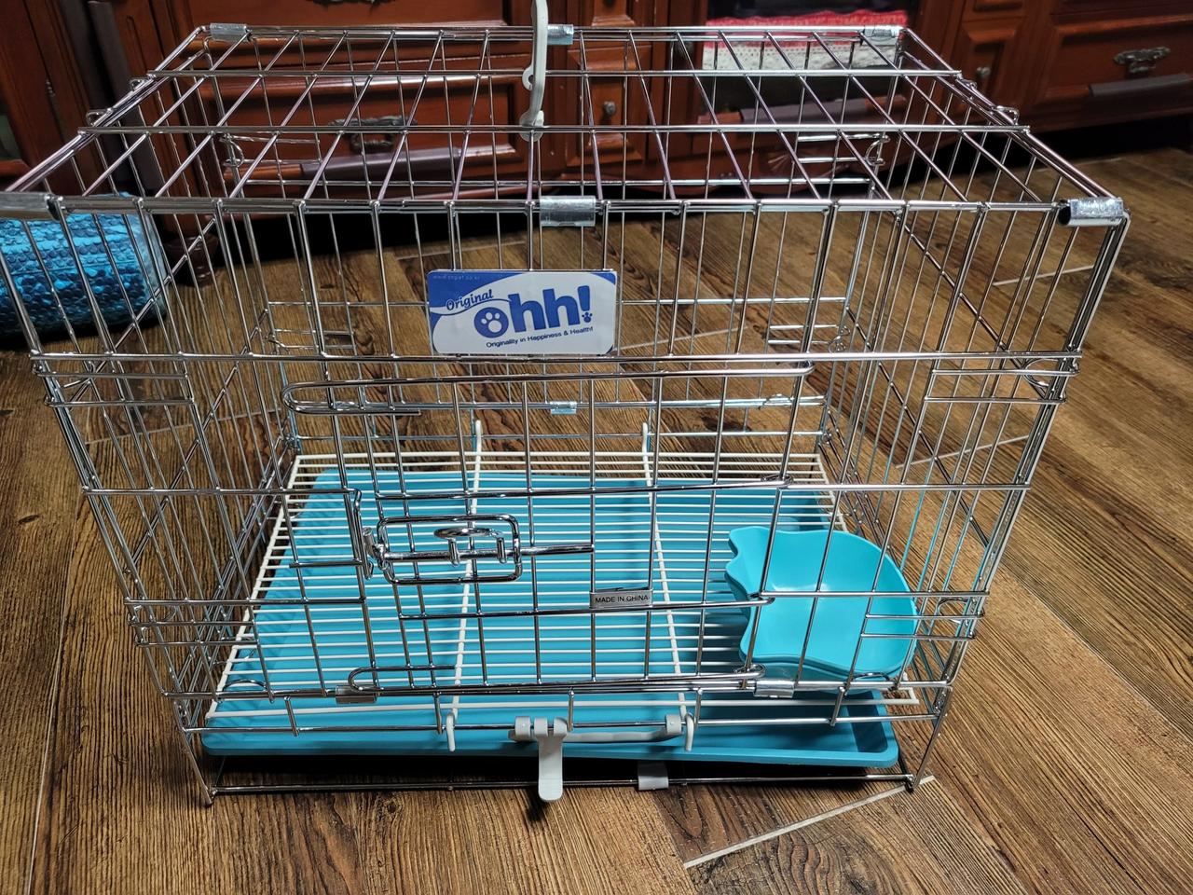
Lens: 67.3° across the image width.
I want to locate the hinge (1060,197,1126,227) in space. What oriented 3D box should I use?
[{"bbox_3d":[0.211,-0.100,0.382,0.023,0.011,0.009,-1,37,-2],"label":"hinge"}]

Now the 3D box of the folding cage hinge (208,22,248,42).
[{"bbox_3d":[-0.242,-0.273,0.591,0.023,0.011,0.009,-1,37,-2],"label":"folding cage hinge"}]

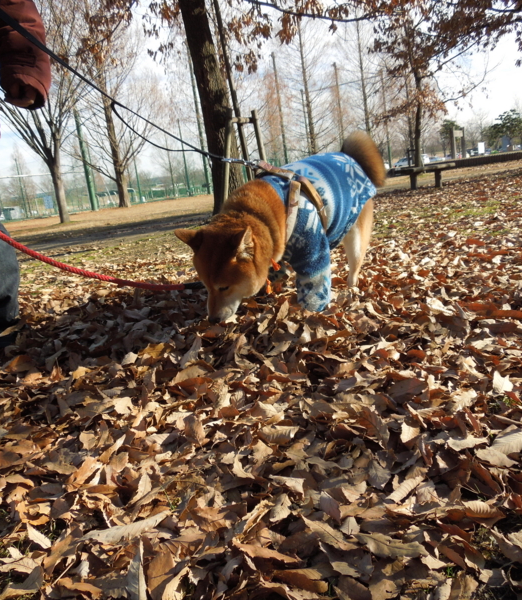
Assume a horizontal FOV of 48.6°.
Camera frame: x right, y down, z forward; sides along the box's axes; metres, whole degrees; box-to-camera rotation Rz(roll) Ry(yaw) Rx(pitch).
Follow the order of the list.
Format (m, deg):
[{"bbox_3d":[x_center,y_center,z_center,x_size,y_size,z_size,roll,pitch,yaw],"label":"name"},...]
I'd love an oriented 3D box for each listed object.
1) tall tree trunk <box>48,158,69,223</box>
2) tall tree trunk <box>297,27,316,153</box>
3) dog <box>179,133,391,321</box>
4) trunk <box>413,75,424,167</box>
[{"bbox_3d":[-6.484,-3.506,18.500,0.352,2.049,0.352,-8,12,0],"label":"tall tree trunk"},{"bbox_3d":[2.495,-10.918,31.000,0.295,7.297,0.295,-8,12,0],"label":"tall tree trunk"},{"bbox_3d":[0.092,-0.221,1.735,0.260,0.490,0.700,2,16,41],"label":"dog"},{"bbox_3d":[4.361,-4.943,16.000,0.222,2.603,0.222,-8,12,0],"label":"trunk"}]

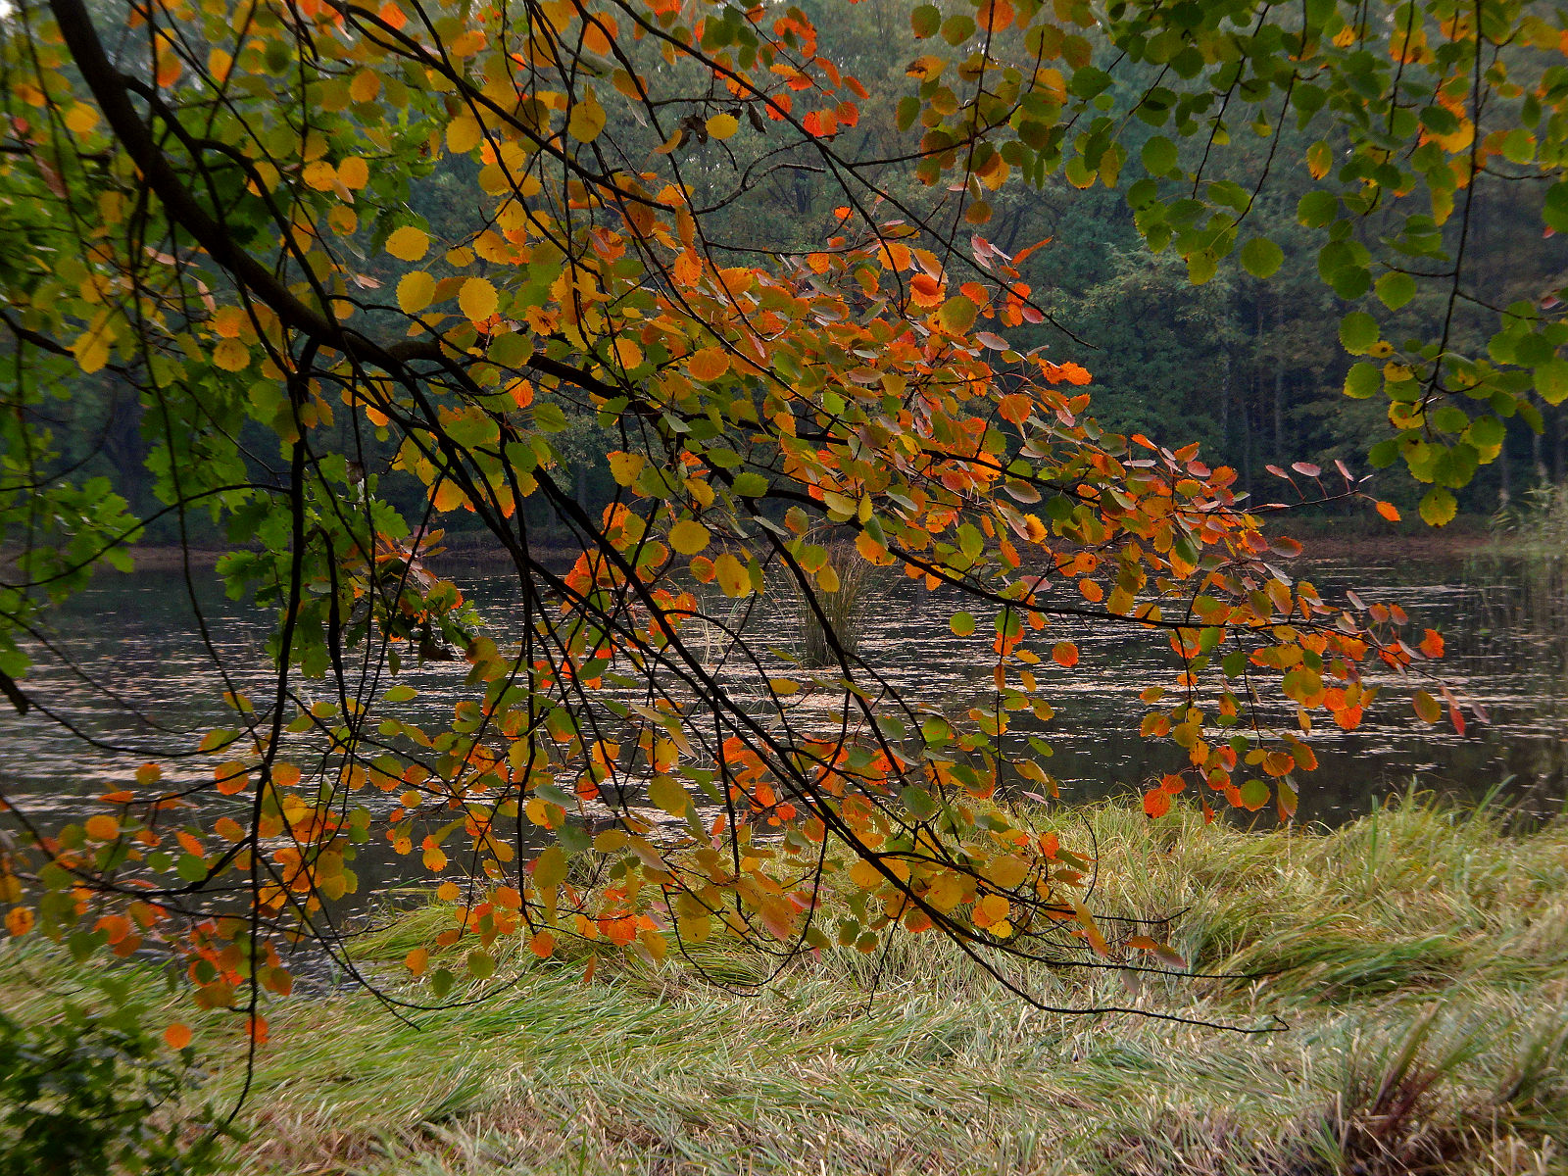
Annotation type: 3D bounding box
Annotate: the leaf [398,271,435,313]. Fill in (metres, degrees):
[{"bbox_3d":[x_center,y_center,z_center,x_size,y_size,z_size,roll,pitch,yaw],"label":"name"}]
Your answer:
[{"bbox_3d":[-0.446,-0.358,4.400,0.044,0.054,0.010,18,4,-7],"label":"leaf"}]

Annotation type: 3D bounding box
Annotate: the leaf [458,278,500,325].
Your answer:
[{"bbox_3d":[-0.370,-0.349,4.400,0.048,0.054,0.008,0,6,0],"label":"leaf"}]

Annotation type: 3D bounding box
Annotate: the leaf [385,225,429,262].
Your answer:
[{"bbox_3d":[-0.457,-0.418,4.400,0.053,0.043,0.012,2,9,0],"label":"leaf"}]

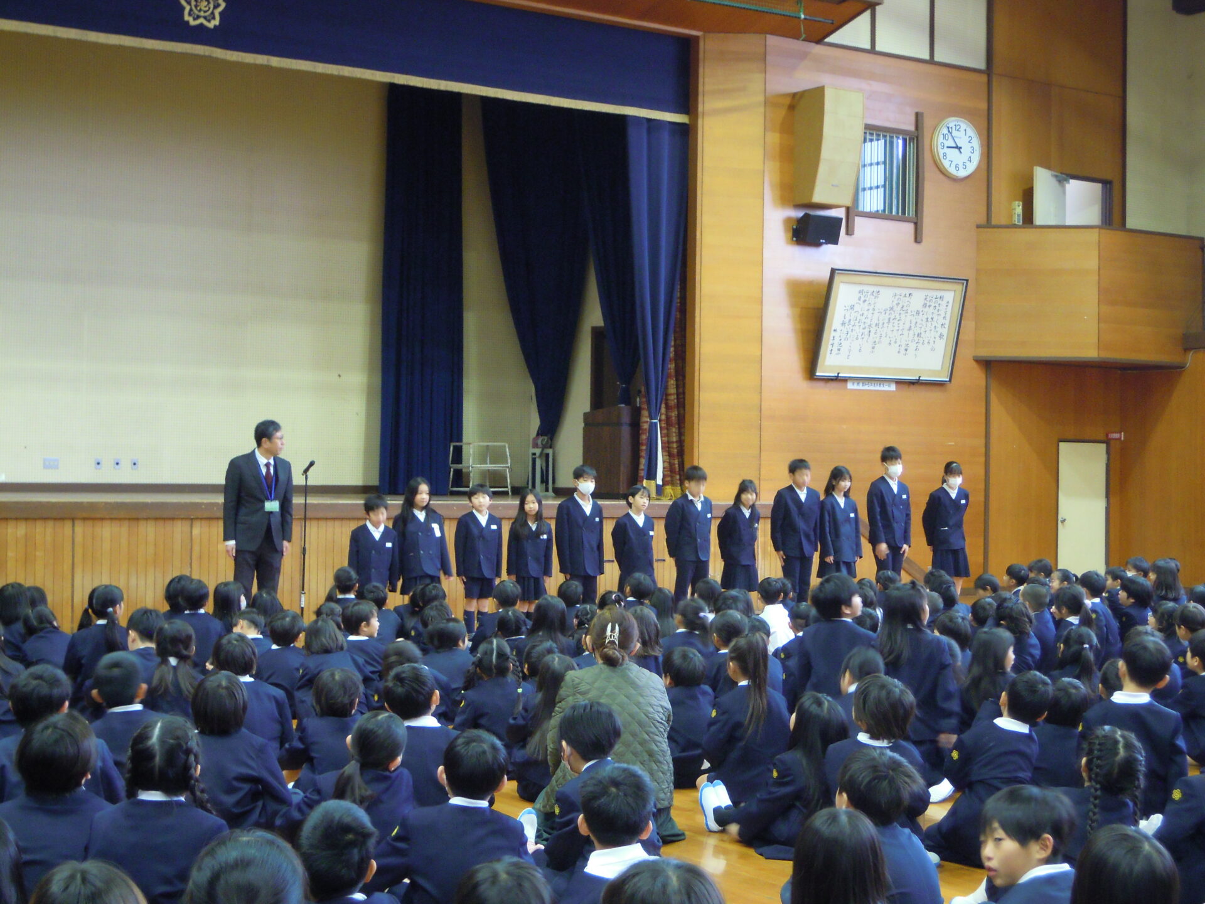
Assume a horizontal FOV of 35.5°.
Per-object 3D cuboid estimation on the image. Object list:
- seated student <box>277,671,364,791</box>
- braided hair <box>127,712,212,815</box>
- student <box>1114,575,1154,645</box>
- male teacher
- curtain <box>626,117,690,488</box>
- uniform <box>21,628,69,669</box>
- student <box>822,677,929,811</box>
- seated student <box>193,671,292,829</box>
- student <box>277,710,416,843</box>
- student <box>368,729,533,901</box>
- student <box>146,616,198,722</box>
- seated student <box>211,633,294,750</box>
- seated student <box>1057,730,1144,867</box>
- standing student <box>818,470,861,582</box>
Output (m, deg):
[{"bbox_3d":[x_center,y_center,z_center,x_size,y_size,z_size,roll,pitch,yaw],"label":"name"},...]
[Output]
[{"bbox_3d":[-0.936,1.094,6.539,0.410,0.700,0.550,1,0,-6],"label":"seated student"},{"bbox_3d":[-1.142,0.819,4.950,0.220,0.265,0.210,1,-1,-5],"label":"braided hair"},{"bbox_3d":[3.598,1.202,12.750,0.400,0.680,0.600,1,-1,-40],"label":"student"},{"bbox_3d":[-2.526,0.612,13.800,0.470,1.710,0.280,1,-1,-35],"label":"male teacher"},{"bbox_3d":[0.560,-1.511,18.800,0.720,3.900,0.320,1,-1,-33],"label":"curtain"},{"bbox_3d":[-2.889,1.157,9.789,0.380,0.500,0.420,1,0,-10],"label":"uniform"},{"bbox_3d":[0.940,1.064,6.420,0.410,0.640,0.520,1,-1,-10],"label":"student"},{"bbox_3d":[-1.387,1.103,7.150,0.440,0.610,0.580,1,-1,-25],"label":"seated student"},{"bbox_3d":[-0.758,1.055,5.720,0.420,0.600,0.520,1,-1,0],"label":"student"},{"bbox_3d":[-0.408,1.093,5.177,0.460,0.700,0.580,1,0,-12],"label":"student"},{"bbox_3d":[-1.877,1.092,8.339,0.390,0.700,0.550,1,0,-6],"label":"student"},{"bbox_3d":[-1.472,1.065,7.870,0.370,0.635,0.520,1,-1,-15],"label":"seated student"},{"bbox_3d":[1.553,1.132,5.900,0.420,0.600,0.580,1,-1,-25],"label":"seated student"},{"bbox_3d":[1.935,0.824,15.300,0.360,1.400,0.240,1,0,-30],"label":"standing student"}]

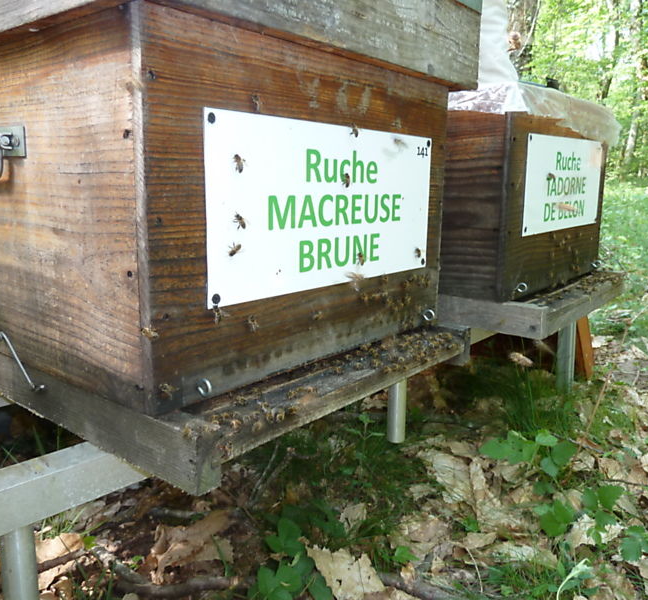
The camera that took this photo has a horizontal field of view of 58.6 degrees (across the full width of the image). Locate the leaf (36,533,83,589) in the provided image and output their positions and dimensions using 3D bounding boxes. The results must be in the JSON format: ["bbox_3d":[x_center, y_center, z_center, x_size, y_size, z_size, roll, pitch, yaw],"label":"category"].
[{"bbox_3d":[-0.285,0.278,0.620,0.046,0.022,0.064,-1,12,-10],"label":"leaf"}]

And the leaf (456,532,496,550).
[{"bbox_3d":[0.177,0.280,0.671,0.047,0.010,0.019,-1,12,-8],"label":"leaf"}]

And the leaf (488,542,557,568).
[{"bbox_3d":[0.229,0.295,0.667,0.080,0.014,0.042,4,12,20],"label":"leaf"}]

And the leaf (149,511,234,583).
[{"bbox_3d":[-0.145,0.269,0.638,0.088,0.038,0.074,-6,13,-30],"label":"leaf"}]

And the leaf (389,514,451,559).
[{"bbox_3d":[0.111,0.275,0.673,0.072,0.022,0.052,-1,12,-10],"label":"leaf"}]

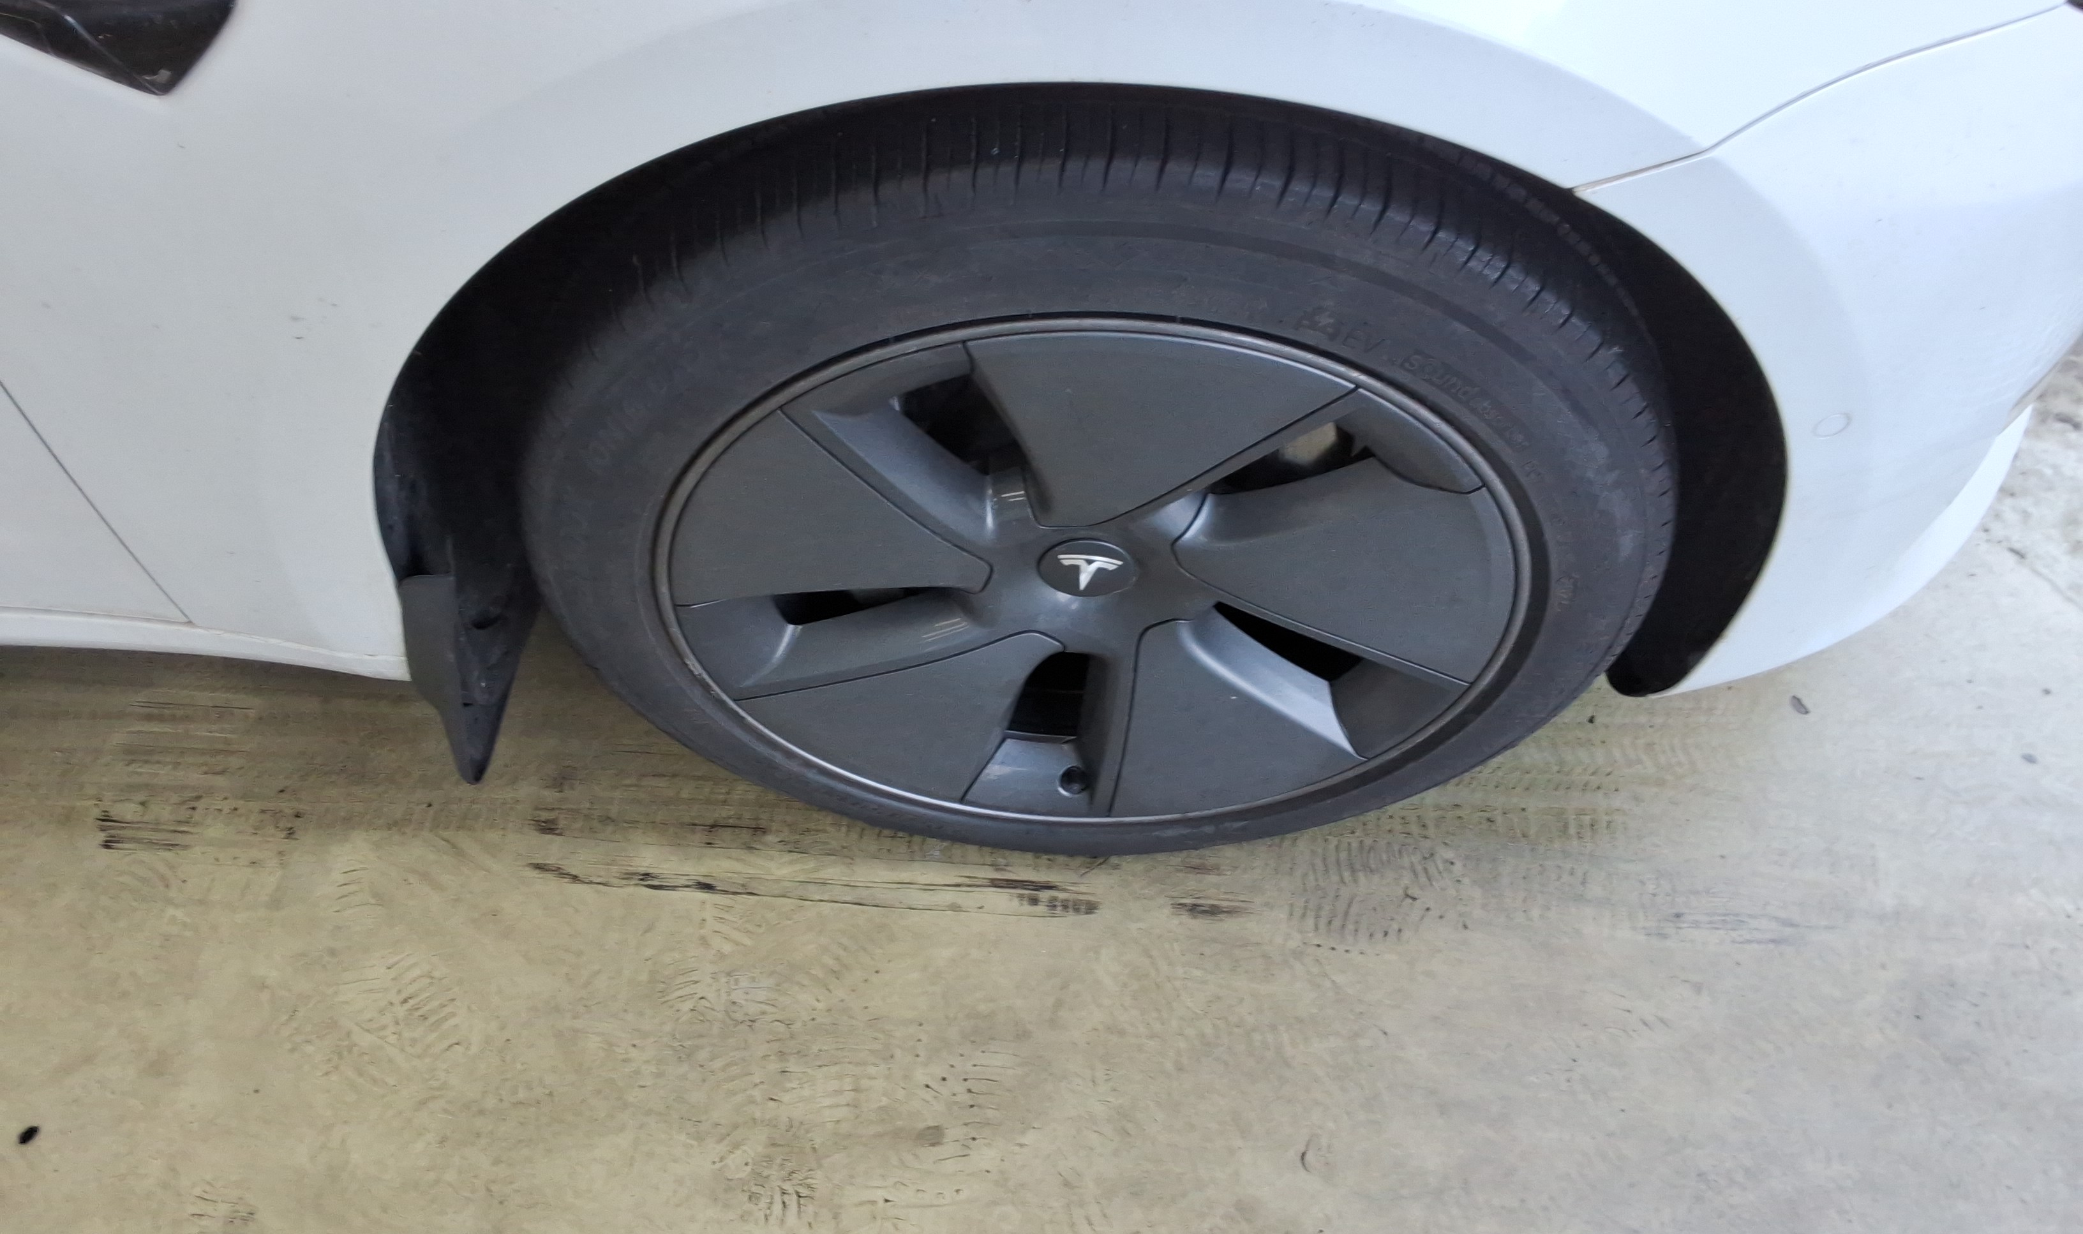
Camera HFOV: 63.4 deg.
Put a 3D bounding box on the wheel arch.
[{"bbox_3d":[0.010,-0.163,0.982,0.850,0.580,0.290,1,55,1],"label":"wheel arch"}]

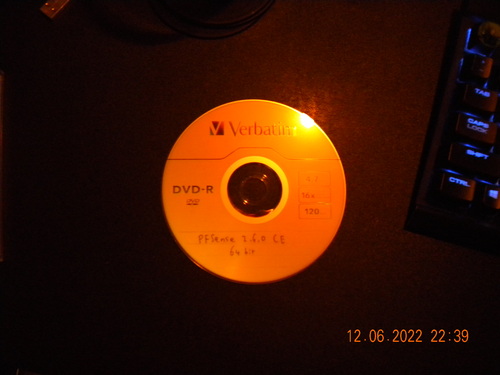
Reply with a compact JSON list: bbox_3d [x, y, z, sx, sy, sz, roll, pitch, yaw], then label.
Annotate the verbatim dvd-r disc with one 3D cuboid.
[{"bbox_3d":[0.003,0.001,0.329,0.120,0.001,0.120,0,84,-3],"label":"verbatim dvd-r disc"}]

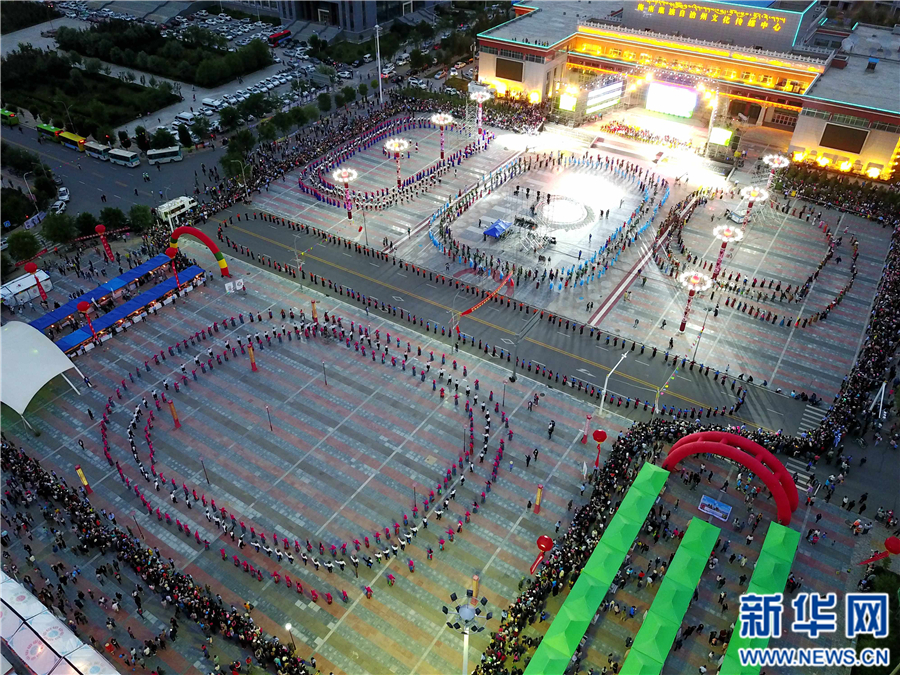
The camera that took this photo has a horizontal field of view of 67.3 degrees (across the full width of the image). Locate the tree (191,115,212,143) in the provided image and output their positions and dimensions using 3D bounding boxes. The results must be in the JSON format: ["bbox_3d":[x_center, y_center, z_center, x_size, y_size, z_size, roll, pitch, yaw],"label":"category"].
[{"bbox_3d":[-57.891,-48.619,157.684,4.652,6.015,4.652,22,44,26],"label":"tree"}]

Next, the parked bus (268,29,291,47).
[{"bbox_3d":[-57.658,-101.944,230.202,2.450,3.200,9.800,15,40,19],"label":"parked bus"}]

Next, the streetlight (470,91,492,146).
[{"bbox_3d":[7.268,-52.460,159.174,4.400,10.300,4.400,22,43,26],"label":"streetlight"}]

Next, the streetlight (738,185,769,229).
[{"bbox_3d":[53.396,-21.860,121.555,4.500,9.600,4.500,22,43,25],"label":"streetlight"}]

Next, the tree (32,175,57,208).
[{"bbox_3d":[-77.863,-28.105,130.385,3.636,6.681,3.636,22,43,25],"label":"tree"}]

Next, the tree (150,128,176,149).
[{"bbox_3d":[-64.065,-43.822,151.589,5.502,5.553,5.502,22,43,25],"label":"tree"}]

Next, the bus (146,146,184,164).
[{"bbox_3d":[-62.876,-40.225,149.101,6.700,2.600,2.150,-12,40,-15],"label":"bus"}]

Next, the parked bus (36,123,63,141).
[{"bbox_3d":[-96.157,-49.298,163.002,8.600,2.850,2.250,20,42,25],"label":"parked bus"}]

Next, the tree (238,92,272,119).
[{"bbox_3d":[-47.938,-56.704,166.998,7.133,7.124,7.133,0,38,0],"label":"tree"}]

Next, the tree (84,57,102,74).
[{"bbox_3d":[-107.192,-81.787,203.342,4.900,5.200,4.900,22,43,26],"label":"tree"}]

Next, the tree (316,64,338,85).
[{"bbox_3d":[-34.656,-73.772,189.313,6.037,5.744,6.037,22,44,26],"label":"tree"}]

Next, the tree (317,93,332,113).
[{"bbox_3d":[-31.899,-59.962,172.473,3.780,4.899,3.780,0,38,0],"label":"tree"}]

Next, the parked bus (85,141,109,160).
[{"bbox_3d":[-78.322,-41.344,150.603,6.640,2.655,2.100,21,43,24],"label":"parked bus"}]

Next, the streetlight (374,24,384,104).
[{"bbox_3d":[-17.893,-69.578,173.557,2.400,19.776,2.400,0,38,0],"label":"streetlight"}]

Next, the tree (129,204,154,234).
[{"bbox_3d":[-56.775,-21.776,124.502,4.500,5.500,4.500,22,43,26],"label":"tree"}]

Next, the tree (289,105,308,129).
[{"bbox_3d":[-36.460,-53.480,163.836,4.802,5.540,4.802,0,38,0],"label":"tree"}]

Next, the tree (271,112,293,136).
[{"bbox_3d":[-39.576,-50.377,159.255,4.600,5.800,4.600,0,39,0],"label":"tree"}]

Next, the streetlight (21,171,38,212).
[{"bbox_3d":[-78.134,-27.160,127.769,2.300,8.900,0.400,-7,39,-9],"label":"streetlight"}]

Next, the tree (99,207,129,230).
[{"bbox_3d":[-61.336,-21.333,123.467,4.800,5.280,4.800,23,44,25],"label":"tree"}]

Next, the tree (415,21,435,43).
[{"bbox_3d":[-8.510,-102.507,226.954,6.600,7.000,6.600,0,38,0],"label":"tree"}]

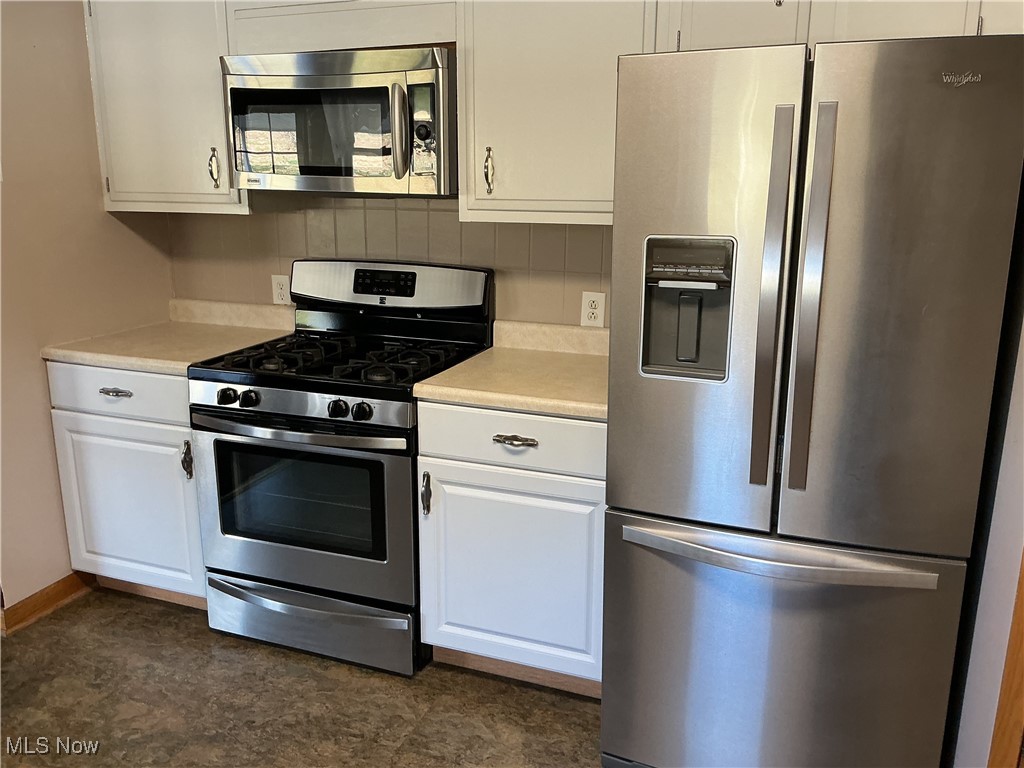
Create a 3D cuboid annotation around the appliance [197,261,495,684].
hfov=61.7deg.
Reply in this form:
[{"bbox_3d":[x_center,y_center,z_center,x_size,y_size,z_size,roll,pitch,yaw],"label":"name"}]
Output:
[{"bbox_3d":[-0.547,0.226,2.838,0.760,1.178,0.680,5,15,20],"label":"appliance"}]

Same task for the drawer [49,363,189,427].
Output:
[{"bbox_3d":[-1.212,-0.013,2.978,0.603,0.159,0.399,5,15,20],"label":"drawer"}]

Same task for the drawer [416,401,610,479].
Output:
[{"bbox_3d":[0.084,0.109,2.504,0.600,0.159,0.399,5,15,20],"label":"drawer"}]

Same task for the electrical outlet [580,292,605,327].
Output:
[{"bbox_3d":[0.264,-0.240,2.791,0.072,0.114,0.014,5,15,20],"label":"electrical outlet"}]

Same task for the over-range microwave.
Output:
[{"bbox_3d":[-0.472,-0.811,2.715,0.762,0.413,0.412,5,15,20],"label":"over-range microwave"}]

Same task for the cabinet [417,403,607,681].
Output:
[{"bbox_3d":[0.120,0.375,2.668,0.603,0.770,0.604,5,15,20],"label":"cabinet"}]

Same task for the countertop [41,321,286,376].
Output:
[{"bbox_3d":[-1.173,-0.140,3.028,0.605,0.039,0.623,5,15,20],"label":"countertop"}]

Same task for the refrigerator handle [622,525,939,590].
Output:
[{"bbox_3d":[0.557,0.387,1.853,0.663,0.035,0.088,5,15,20],"label":"refrigerator handle"}]

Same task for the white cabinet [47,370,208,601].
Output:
[{"bbox_3d":[-1.177,0.253,3.142,0.605,0.770,0.604,5,15,20],"label":"white cabinet"}]

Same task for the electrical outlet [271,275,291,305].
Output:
[{"bbox_3d":[-0.864,-0.349,3.203,0.071,0.114,0.014,5,15,20],"label":"electrical outlet"}]

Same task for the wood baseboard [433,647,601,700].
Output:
[{"bbox_3d":[0.042,0.844,2.591,0.607,0.107,0.019,5,15,20],"label":"wood baseboard"}]

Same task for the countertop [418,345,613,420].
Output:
[{"bbox_3d":[0.122,-0.018,2.555,0.612,0.039,0.623,5,15,20],"label":"countertop"}]

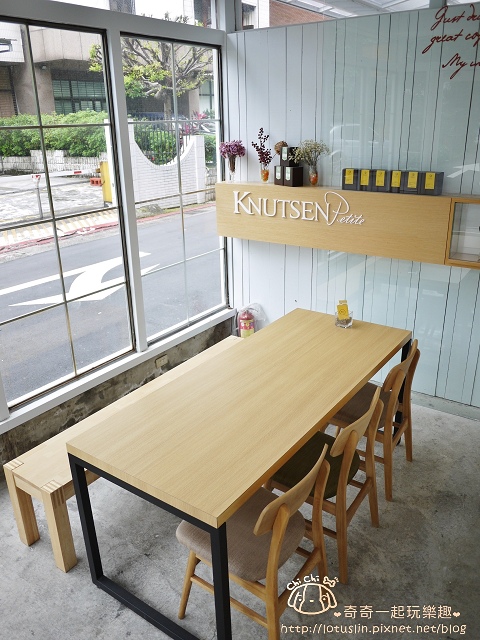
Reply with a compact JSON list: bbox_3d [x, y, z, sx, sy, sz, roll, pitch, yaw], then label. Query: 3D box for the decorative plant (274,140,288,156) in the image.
[{"bbox_3d":[0.284,-1.171,3.539,0.095,0.105,0.095,13,25,33],"label":"decorative plant"}]

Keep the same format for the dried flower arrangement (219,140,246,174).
[{"bbox_3d":[-0.051,-1.191,3.782,0.195,0.235,0.170,13,25,33],"label":"dried flower arrangement"}]

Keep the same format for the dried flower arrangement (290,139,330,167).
[{"bbox_3d":[0.462,-1.108,3.430,0.260,0.185,0.200,13,25,33],"label":"dried flower arrangement"}]

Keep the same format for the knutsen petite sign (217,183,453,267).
[{"bbox_3d":[0.568,-0.691,3.509,1.669,0.387,0.185,13,25,33],"label":"knutsen petite sign"}]

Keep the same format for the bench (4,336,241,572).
[{"bbox_3d":[-0.418,0.636,3.073,0.355,0.441,1.823,13,25,33],"label":"bench"}]

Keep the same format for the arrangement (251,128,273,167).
[{"bbox_3d":[0.152,-1.209,3.622,0.145,0.275,0.120,13,25,33],"label":"arrangement"}]

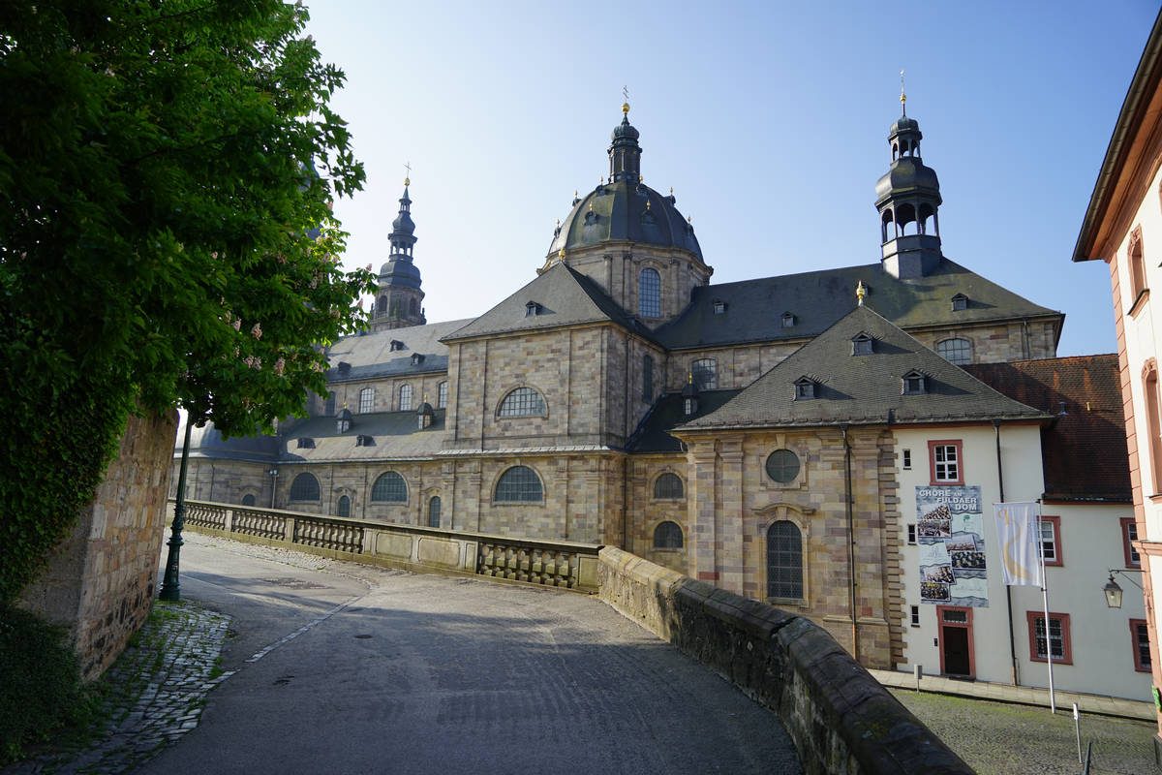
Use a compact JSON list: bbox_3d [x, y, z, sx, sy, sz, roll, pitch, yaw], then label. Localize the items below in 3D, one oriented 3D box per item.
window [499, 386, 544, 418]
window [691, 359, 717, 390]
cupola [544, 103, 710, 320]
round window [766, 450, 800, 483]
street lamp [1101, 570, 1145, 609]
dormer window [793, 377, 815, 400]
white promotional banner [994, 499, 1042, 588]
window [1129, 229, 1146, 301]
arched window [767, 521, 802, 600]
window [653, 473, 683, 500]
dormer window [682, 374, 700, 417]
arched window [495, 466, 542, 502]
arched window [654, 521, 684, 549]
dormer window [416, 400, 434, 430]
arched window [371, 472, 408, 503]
[{"bbox_3d":[-4.835,1.224,63.949,4.606,2.596,0.450,-4,-12,28],"label":"window"},{"bbox_3d":[10.920,-1.147,68.168,2.345,2.736,0.400,-4,-12,28],"label":"window"},{"bbox_3d":[4.629,-17.261,79.945,16.755,26.248,16.755,-4,-10,29],"label":"cupola"},{"bbox_3d":[10.617,4.129,40.569,1.806,1.742,0.350,-4,-12,28],"label":"round window"},{"bbox_3d":[16.376,6.064,23.317,1.099,1.203,0.540,-4,-10,29],"label":"street lamp"},{"bbox_3d":[11.400,0.077,39.181,1.051,1.205,1.150,-4,-10,29],"label":"dormer window"},{"bbox_3d":[16.844,6.038,29.868,1.408,3.118,0.300,-4,-10,29],"label":"white promotional banner"},{"bbox_3d":[16.608,-3.656,22.966,0.350,2.001,1.803,-3,-12,25],"label":"window"},{"bbox_3d":[9.811,8.267,37.185,1.693,3.696,0.400,-4,-10,29],"label":"arched window"},{"bbox_3d":[6.844,7.667,59.925,2.526,2.118,0.400,-4,-12,28],"label":"window"},{"bbox_3d":[8.920,0.664,62.487,1.336,3.478,1.600,-4,-10,29],"label":"dormer window"},{"bbox_3d":[-4.942,7.753,62.442,4.615,2.905,0.450,-4,-12,28],"label":"arched window"},{"bbox_3d":[6.498,10.857,57.028,2.340,1.980,0.400,-4,-10,29],"label":"arched window"},{"bbox_3d":[-15.230,2.697,76.113,1.100,2.900,1.200,-4,-12,28],"label":"dormer window"},{"bbox_3d":[-17.432,9.064,70.573,4.384,2.753,0.400,-4,-10,29],"label":"arched window"}]

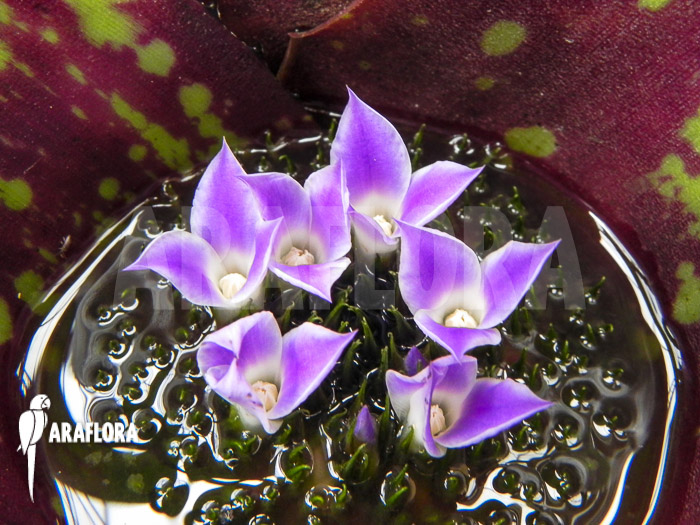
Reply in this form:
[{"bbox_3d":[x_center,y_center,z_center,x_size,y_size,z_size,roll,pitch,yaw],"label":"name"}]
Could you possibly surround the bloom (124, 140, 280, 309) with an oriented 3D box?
[{"bbox_3d":[-0.026,-0.005,0.131,0.028,0.024,0.025,0,45,0],"label":"bloom"}]

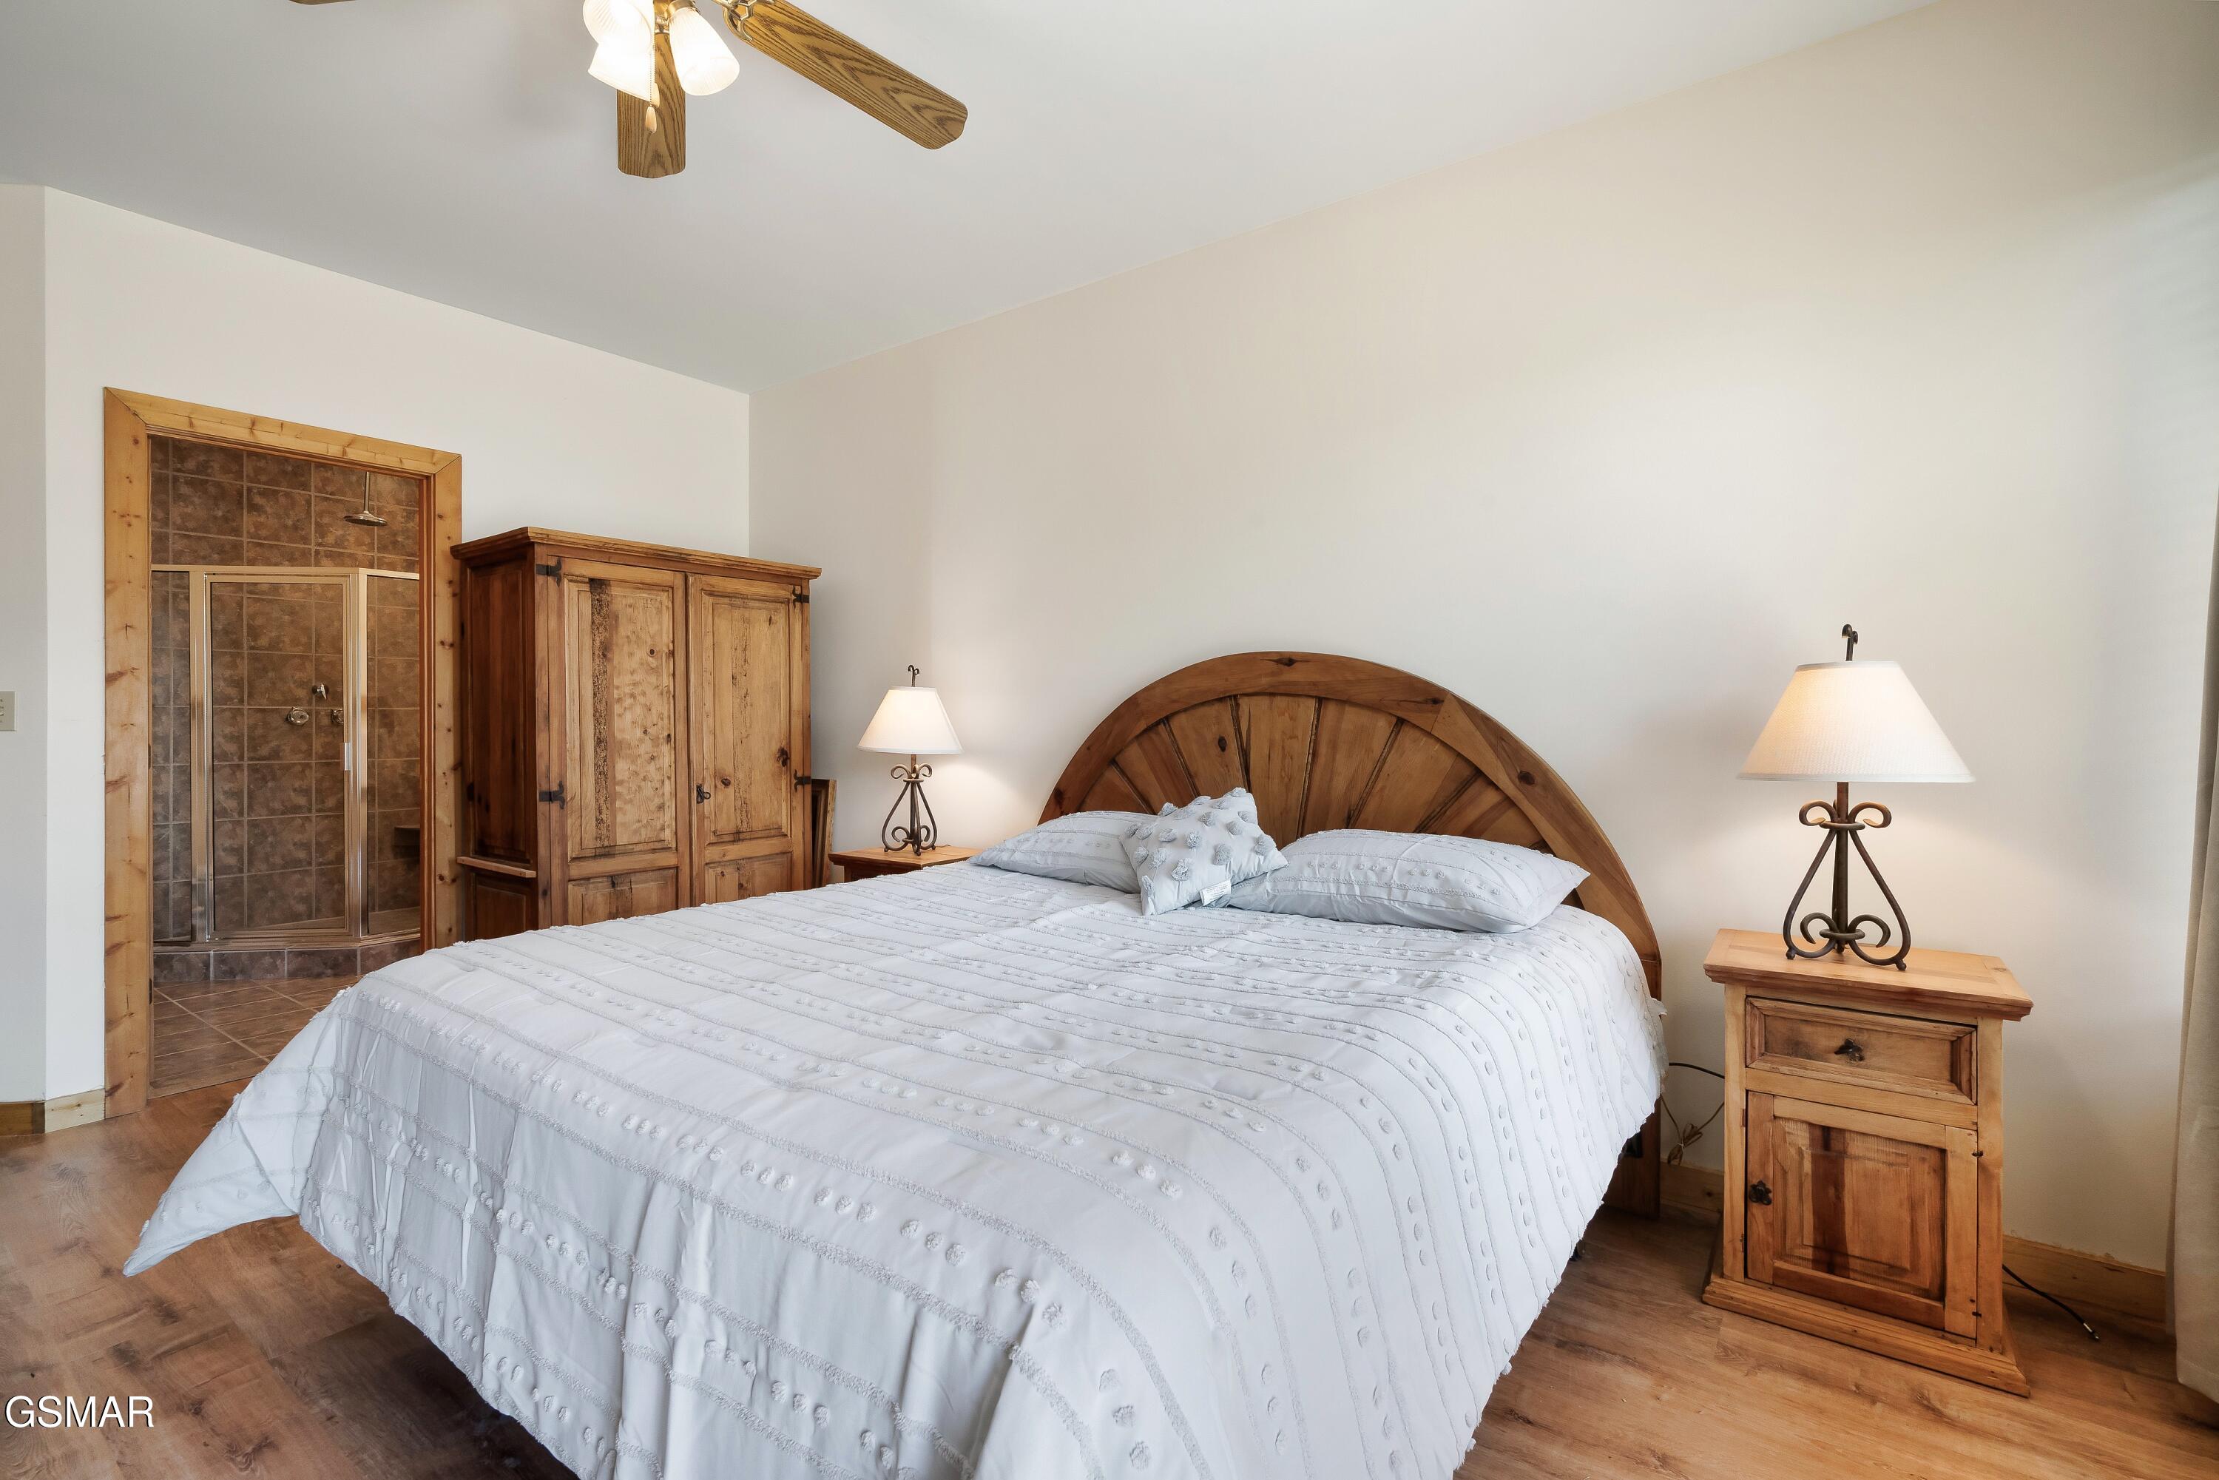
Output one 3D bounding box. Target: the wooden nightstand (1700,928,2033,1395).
[{"bbox_3d":[1.551,0.813,2.057,0.496,0.700,0.408,0,1,36],"label":"wooden nightstand"}]

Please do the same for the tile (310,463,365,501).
[{"bbox_3d":[-4.525,-1.584,5.840,0.012,0.305,0.305,1,1,36],"label":"tile"}]

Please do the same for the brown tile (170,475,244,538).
[{"bbox_3d":[-4.848,-1.244,5.309,0.012,0.302,0.302,0,1,36],"label":"brown tile"}]

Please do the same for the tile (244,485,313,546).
[{"bbox_3d":[-4.668,-1.249,5.551,0.012,0.302,0.302,0,1,36],"label":"tile"}]

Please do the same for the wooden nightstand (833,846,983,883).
[{"bbox_3d":[-0.721,0.772,3.681,0.500,0.695,0.410,1,1,36],"label":"wooden nightstand"}]

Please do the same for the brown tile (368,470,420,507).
[{"bbox_3d":[-4.309,-1.567,6.037,0.012,0.302,0.302,0,1,36],"label":"brown tile"}]

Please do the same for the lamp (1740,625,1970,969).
[{"bbox_3d":[1.541,0.111,2.069,0.385,0.700,0.385,1,1,36],"label":"lamp"}]

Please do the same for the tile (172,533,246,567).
[{"bbox_3d":[-4.848,-0.936,5.309,0.012,0.302,0.302,0,1,36],"label":"tile"}]

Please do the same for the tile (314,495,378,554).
[{"bbox_3d":[-4.525,-1.268,5.840,0.012,0.305,0.305,1,1,36],"label":"tile"}]

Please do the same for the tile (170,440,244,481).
[{"bbox_3d":[-4.848,-1.552,5.309,0.012,0.302,0.302,0,1,36],"label":"tile"}]

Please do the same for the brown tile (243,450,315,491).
[{"bbox_3d":[-4.706,-1.579,5.596,0.012,0.305,0.305,1,1,36],"label":"brown tile"}]

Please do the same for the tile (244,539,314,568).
[{"bbox_3d":[-4.668,-0.941,5.551,0.012,0.302,0.302,0,1,36],"label":"tile"}]

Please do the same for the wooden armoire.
[{"bbox_3d":[-1.851,0.196,3.948,0.660,1.835,1.160,1,1,36],"label":"wooden armoire"}]

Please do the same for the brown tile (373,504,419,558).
[{"bbox_3d":[-4.344,-1.273,6.085,0.012,0.305,0.305,1,1,36],"label":"brown tile"}]

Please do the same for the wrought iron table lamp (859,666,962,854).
[{"bbox_3d":[-0.761,0.073,3.772,0.400,0.710,0.400,0,1,0],"label":"wrought iron table lamp"}]

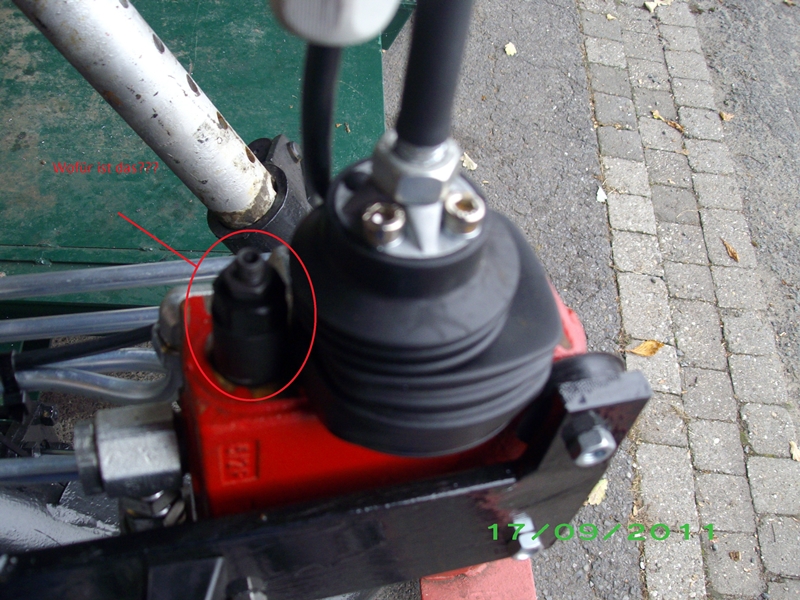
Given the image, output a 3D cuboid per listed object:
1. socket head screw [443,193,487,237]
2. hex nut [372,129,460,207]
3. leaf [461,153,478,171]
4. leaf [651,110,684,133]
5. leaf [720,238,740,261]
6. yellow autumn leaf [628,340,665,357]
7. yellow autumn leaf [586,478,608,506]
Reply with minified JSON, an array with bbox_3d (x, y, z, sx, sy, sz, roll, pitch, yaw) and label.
[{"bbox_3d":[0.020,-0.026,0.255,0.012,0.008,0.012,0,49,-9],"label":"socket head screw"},{"bbox_3d":[0.005,-0.040,0.244,0.025,0.011,0.022,0,49,-9],"label":"hex nut"},{"bbox_3d":[0.226,-0.467,2.807,0.043,0.012,0.080,-22,61,-19],"label":"leaf"},{"bbox_3d":[0.964,-0.643,3.002,0.146,0.016,0.039,41,62,20],"label":"leaf"},{"bbox_3d":[1.066,-0.160,2.688,0.032,0.016,0.103,-18,60,-17],"label":"leaf"},{"bbox_3d":[0.729,0.142,2.449,0.118,0.014,0.055,-10,58,-12],"label":"yellow autumn leaf"},{"bbox_3d":[0.516,0.508,2.181,0.044,0.013,0.107,37,60,18],"label":"yellow autumn leaf"}]

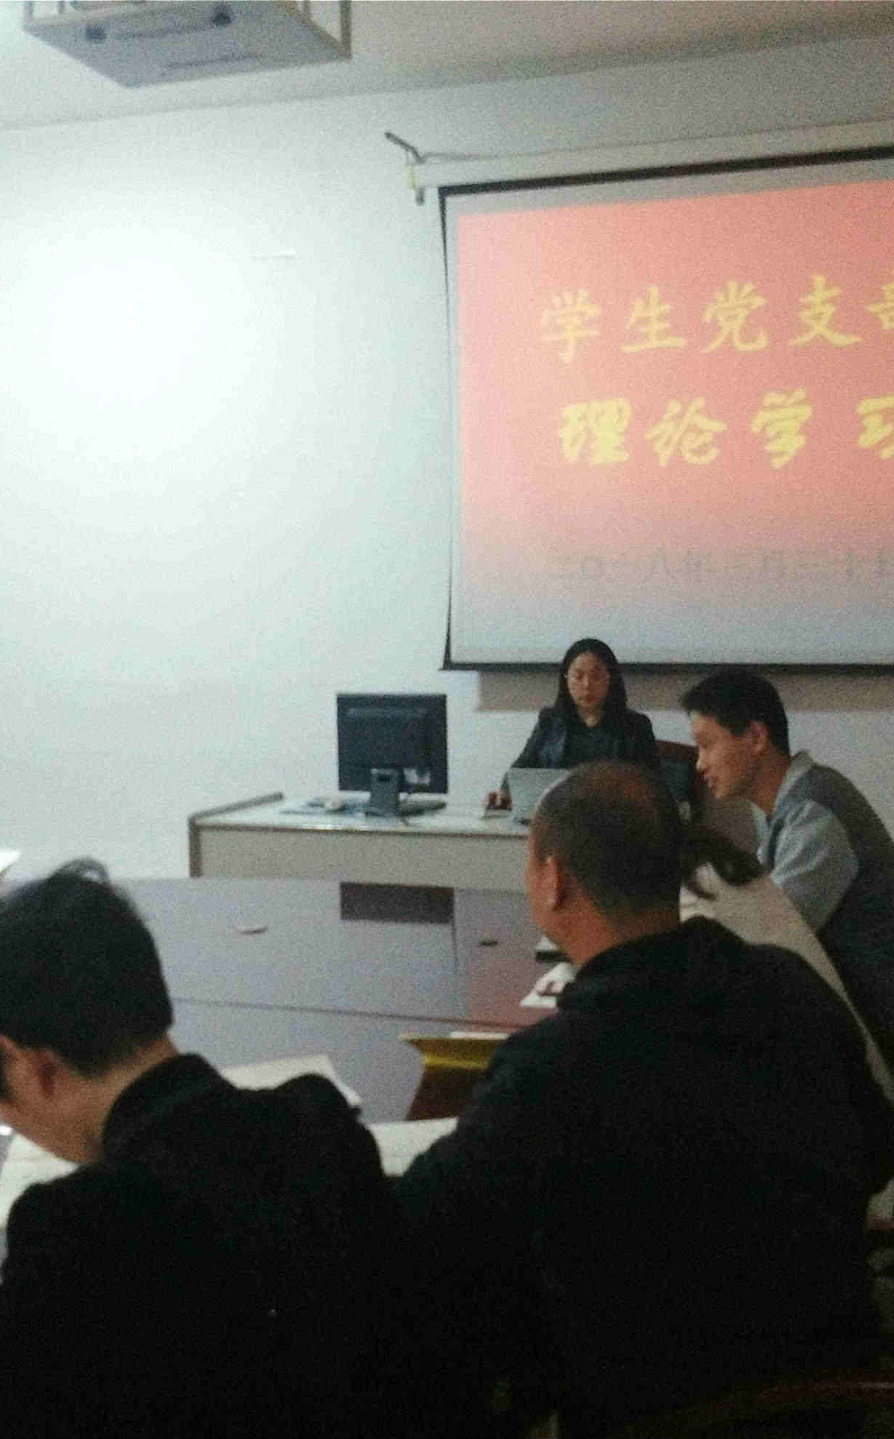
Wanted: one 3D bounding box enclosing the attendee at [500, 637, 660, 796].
[{"bbox_3d":[0.441,0.393,6.050,0.500,1.280,0.680,2,5,26],"label":"attendee"}]

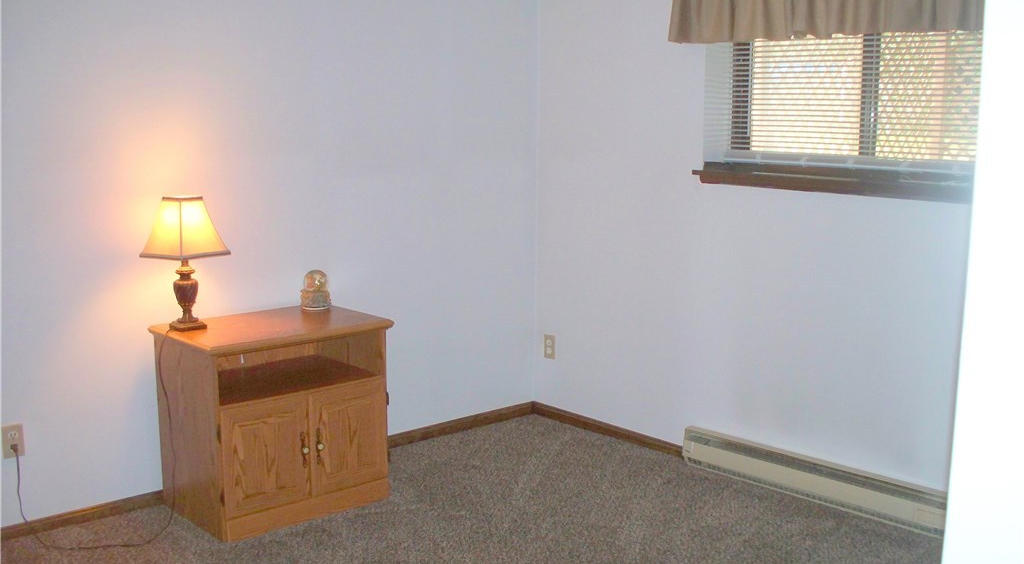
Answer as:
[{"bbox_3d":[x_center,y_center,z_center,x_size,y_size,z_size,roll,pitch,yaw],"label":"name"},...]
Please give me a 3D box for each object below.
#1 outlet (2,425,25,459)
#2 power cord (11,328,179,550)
[{"bbox_3d":[-1.718,0.550,3.673,0.070,0.114,0.010,-7,12,-42],"label":"outlet"},{"bbox_3d":[-1.401,0.547,3.733,0.565,0.695,0.345,-7,12,-42],"label":"power cord"}]

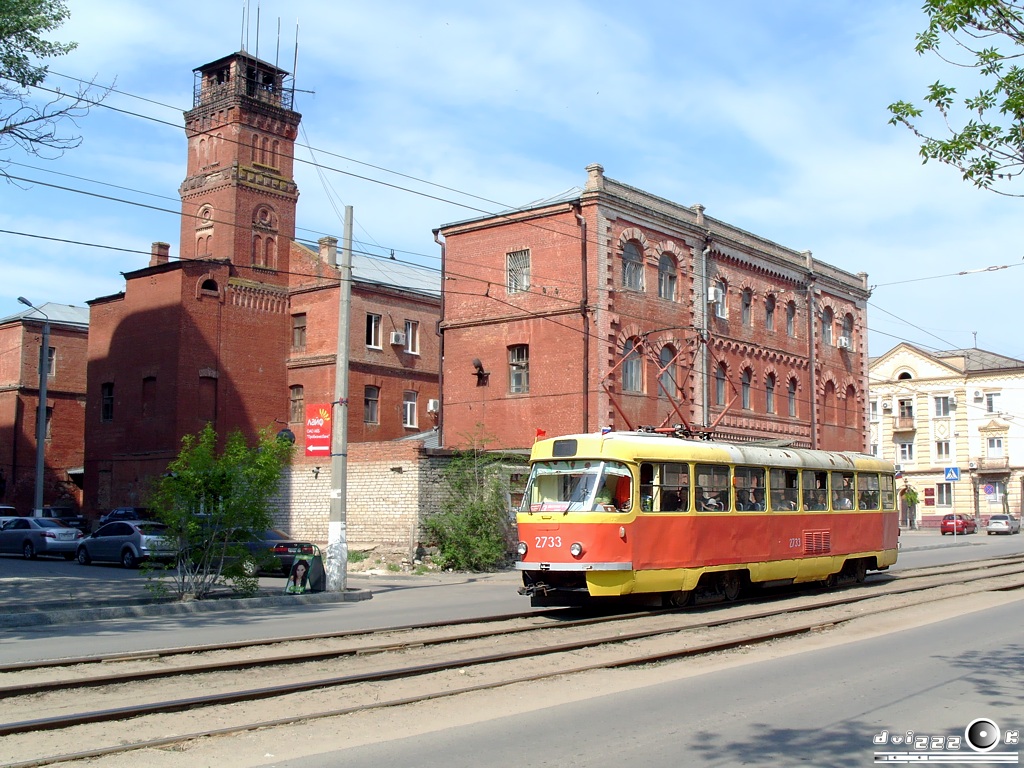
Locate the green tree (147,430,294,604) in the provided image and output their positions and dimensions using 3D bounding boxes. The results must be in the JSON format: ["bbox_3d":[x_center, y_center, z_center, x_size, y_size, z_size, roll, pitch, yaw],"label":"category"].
[{"bbox_3d":[-6.229,2.755,22.200,2.900,3.700,2.700,2,-6,-16],"label":"green tree"}]

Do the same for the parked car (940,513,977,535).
[{"bbox_3d":[30.902,9.677,71.585,1.690,1.480,3.900,-5,-9,39],"label":"parked car"}]

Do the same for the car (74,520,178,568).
[{"bbox_3d":[-12.721,5.266,34.527,4.340,1.490,1.840,-4,-7,38],"label":"car"}]

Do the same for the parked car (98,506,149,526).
[{"bbox_3d":[-17.000,6.259,46.487,4.100,1.430,1.660,-4,-7,38],"label":"parked car"}]

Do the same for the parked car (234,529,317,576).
[{"bbox_3d":[-7.869,4.857,30.463,4.400,1.400,1.700,-5,-8,37],"label":"parked car"}]

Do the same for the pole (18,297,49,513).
[{"bbox_3d":[-19.723,1.638,42.168,1.400,10.013,0.350,5,-7,-35],"label":"pole"}]

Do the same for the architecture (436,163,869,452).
[{"bbox_3d":[7.990,0.510,49.131,8.400,14.200,24.800,-6,-9,41],"label":"architecture"}]

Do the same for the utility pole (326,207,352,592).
[{"bbox_3d":[-3.876,0.262,23.851,0.420,8.902,0.420,-4,-8,40],"label":"utility pole"}]

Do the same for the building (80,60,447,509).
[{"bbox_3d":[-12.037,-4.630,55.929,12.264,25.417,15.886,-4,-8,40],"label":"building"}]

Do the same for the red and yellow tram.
[{"bbox_3d":[5.326,3.060,23.224,2.500,3.150,14.200,-6,-9,41],"label":"red and yellow tram"}]

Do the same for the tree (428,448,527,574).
[{"bbox_3d":[-1.094,3.631,30.200,2.900,3.700,2.700,1,-6,0],"label":"tree"}]

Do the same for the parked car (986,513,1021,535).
[{"bbox_3d":[34.451,9.829,72.581,1.690,1.410,4.200,-5,-8,37],"label":"parked car"}]

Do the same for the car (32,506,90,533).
[{"bbox_3d":[-24.812,7.499,56.489,3.850,1.540,1.650,-5,-8,38],"label":"car"}]

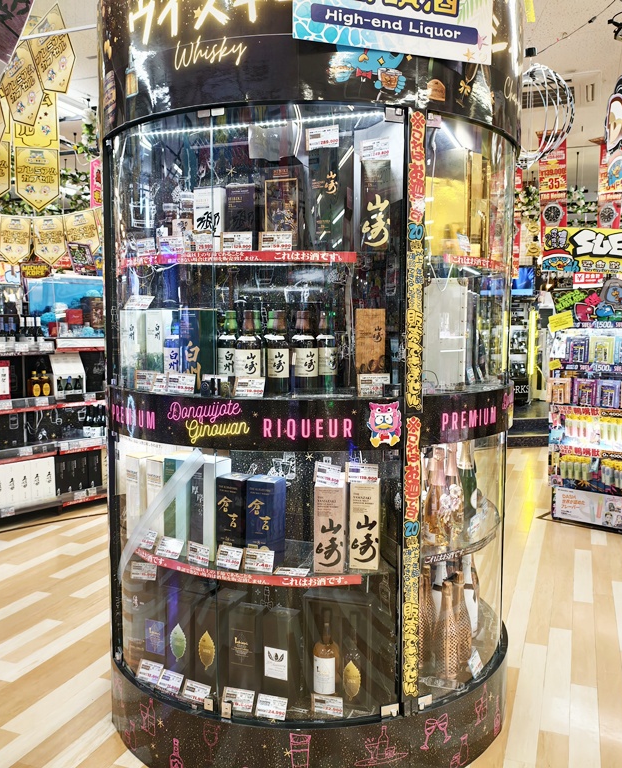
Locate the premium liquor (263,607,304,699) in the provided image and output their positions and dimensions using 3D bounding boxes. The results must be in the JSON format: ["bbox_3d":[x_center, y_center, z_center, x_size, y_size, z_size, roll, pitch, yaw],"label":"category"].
[{"bbox_3d":[-0.095,0.902,2.280,0.093,0.277,0.089,2,5,23],"label":"premium liquor"}]

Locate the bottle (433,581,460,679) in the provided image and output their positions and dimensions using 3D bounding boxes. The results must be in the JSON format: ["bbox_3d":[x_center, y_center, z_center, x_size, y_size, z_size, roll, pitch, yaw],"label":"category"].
[{"bbox_3d":[0.496,0.890,2.460,0.091,0.340,0.091,0,6,0],"label":"bottle"}]

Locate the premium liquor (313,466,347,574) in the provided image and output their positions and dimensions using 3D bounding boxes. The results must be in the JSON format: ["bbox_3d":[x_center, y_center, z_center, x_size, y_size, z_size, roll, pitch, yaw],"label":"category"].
[{"bbox_3d":[0.063,0.456,2.178,0.091,0.274,0.092,1,4,7],"label":"premium liquor"}]

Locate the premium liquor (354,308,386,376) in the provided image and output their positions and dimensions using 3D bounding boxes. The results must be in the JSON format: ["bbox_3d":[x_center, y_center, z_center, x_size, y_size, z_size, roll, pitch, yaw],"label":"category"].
[{"bbox_3d":[0.191,-0.107,2.211,0.091,0.271,0.090,0,6,0],"label":"premium liquor"}]

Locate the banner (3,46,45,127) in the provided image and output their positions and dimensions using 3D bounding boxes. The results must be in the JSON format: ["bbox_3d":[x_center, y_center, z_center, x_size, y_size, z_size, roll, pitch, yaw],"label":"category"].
[{"bbox_3d":[-1.440,-1.470,3.407,0.265,0.390,0.008,-21,-5,32],"label":"banner"}]

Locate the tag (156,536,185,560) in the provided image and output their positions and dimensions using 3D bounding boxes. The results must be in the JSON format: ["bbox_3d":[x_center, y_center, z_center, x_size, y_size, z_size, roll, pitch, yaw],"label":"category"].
[{"bbox_3d":[-0.491,0.571,2.367,0.094,0.065,0.010,8,-22,24],"label":"tag"}]

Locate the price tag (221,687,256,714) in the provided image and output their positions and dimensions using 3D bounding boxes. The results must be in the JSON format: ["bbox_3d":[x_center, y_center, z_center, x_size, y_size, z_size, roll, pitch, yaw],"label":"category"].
[{"bbox_3d":[-0.243,1.055,2.275,0.105,0.064,0.010,5,-14,11],"label":"price tag"}]

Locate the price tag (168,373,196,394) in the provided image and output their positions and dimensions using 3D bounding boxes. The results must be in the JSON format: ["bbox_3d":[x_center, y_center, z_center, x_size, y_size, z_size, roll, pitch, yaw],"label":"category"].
[{"bbox_3d":[-0.452,-0.002,2.369,0.105,0.071,0.005,2,-11,19],"label":"price tag"}]

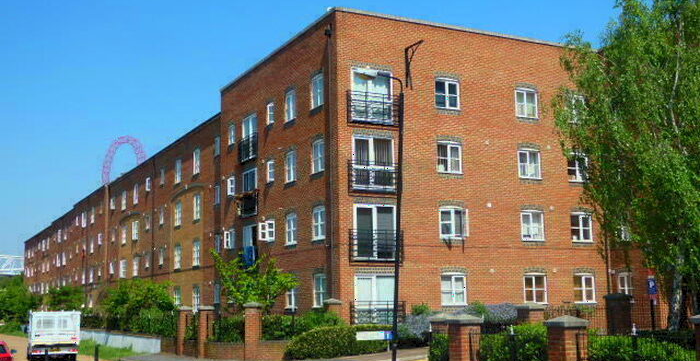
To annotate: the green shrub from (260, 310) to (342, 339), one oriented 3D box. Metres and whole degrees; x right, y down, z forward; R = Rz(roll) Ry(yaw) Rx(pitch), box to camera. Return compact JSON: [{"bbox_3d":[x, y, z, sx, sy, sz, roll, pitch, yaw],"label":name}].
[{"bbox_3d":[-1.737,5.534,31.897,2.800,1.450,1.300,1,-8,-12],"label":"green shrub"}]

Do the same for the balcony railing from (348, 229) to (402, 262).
[{"bbox_3d":[1.126,2.798,36.837,2.450,1.382,0.280,3,-10,-27],"label":"balcony railing"}]

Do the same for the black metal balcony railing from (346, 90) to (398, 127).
[{"bbox_3d":[1.039,-3.099,37.723,2.450,1.386,0.280,3,-10,-27],"label":"black metal balcony railing"}]

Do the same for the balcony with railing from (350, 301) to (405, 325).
[{"bbox_3d":[1.153,5.783,36.536,2.620,1.438,0.250,3,-9,-26],"label":"balcony with railing"}]

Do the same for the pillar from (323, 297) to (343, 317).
[{"bbox_3d":[-0.643,5.497,32.957,0.530,2.000,0.530,3,-9,-26],"label":"pillar"}]

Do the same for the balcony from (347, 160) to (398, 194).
[{"bbox_3d":[1.048,-0.050,37.370,2.545,1.480,0.250,3,-9,-26],"label":"balcony"}]

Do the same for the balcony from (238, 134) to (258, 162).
[{"bbox_3d":[-5.437,-1.680,46.549,0.250,1.450,2.430,3,-9,-27],"label":"balcony"}]

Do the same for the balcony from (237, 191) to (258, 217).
[{"bbox_3d":[-5.404,1.320,45.878,0.300,1.309,2.500,3,-10,-27],"label":"balcony"}]

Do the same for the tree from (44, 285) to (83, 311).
[{"bbox_3d":[-22.952,10.451,69.700,3.200,4.200,3.200,2,-9,-18],"label":"tree"}]

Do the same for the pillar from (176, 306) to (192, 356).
[{"bbox_3d":[-6.767,6.142,35.557,0.530,2.000,0.530,3,-9,-27],"label":"pillar"}]

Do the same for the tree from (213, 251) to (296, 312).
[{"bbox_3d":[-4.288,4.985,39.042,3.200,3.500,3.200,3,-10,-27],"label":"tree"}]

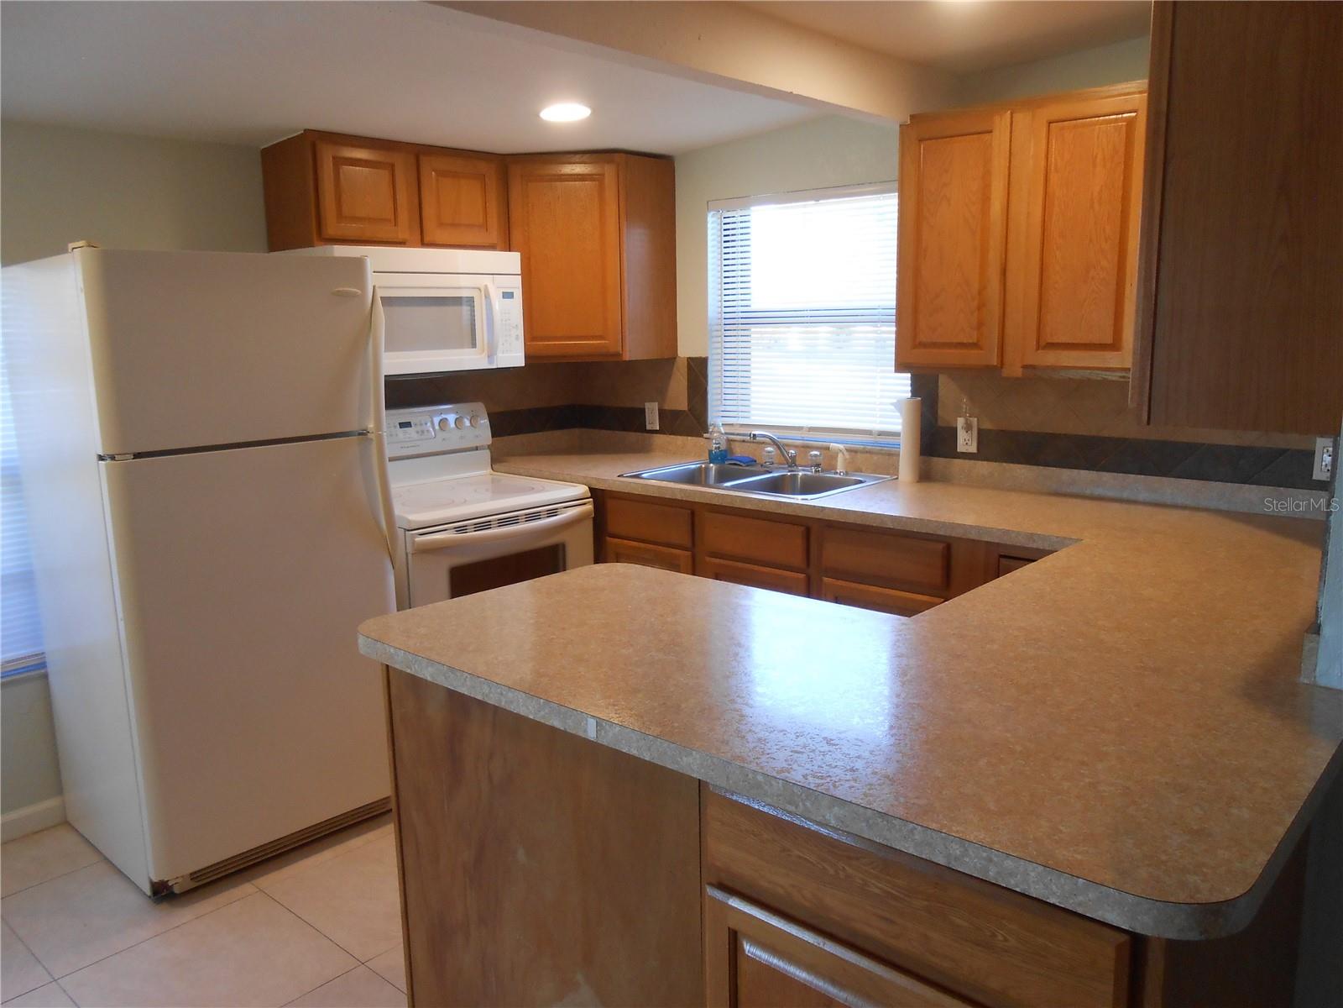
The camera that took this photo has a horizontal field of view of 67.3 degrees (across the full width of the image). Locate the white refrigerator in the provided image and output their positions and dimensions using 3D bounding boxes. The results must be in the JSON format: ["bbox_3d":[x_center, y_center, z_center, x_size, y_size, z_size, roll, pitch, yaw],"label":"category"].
[{"bbox_3d":[-1.347,0.136,2.990,0.740,1.690,0.755,8,13,41],"label":"white refrigerator"}]

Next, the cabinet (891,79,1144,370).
[{"bbox_3d":[1.071,-0.754,2.889,0.752,0.750,0.330,8,13,41],"label":"cabinet"}]

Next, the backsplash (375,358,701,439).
[{"bbox_3d":[-0.540,-0.385,3.896,0.800,0.328,1.165,8,13,41],"label":"backsplash"}]

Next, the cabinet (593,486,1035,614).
[{"bbox_3d":[0.536,0.425,3.438,1.870,0.897,0.590,8,13,41],"label":"cabinet"}]

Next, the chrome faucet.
[{"bbox_3d":[0.376,-0.200,3.715,0.220,0.155,0.070,-7,12,-32],"label":"chrome faucet"}]

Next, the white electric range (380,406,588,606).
[{"bbox_3d":[-0.760,0.278,3.590,0.745,1.180,0.757,8,13,41],"label":"white electric range"}]

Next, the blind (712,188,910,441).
[{"bbox_3d":[0.502,-0.689,3.713,0.895,0.885,0.050,8,13,41],"label":"blind"}]

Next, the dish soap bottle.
[{"bbox_3d":[0.186,-0.239,3.947,0.075,0.165,0.055,2,10,17],"label":"dish soap bottle"}]

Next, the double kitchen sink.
[{"bbox_3d":[0.296,-0.003,3.590,0.836,0.195,0.540,8,13,41],"label":"double kitchen sink"}]

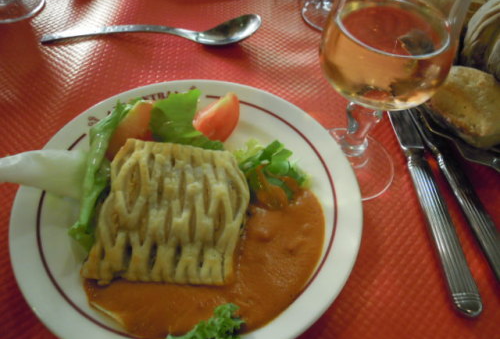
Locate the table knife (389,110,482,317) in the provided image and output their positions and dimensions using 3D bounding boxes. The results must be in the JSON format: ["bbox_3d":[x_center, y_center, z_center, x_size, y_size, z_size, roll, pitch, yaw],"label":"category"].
[{"bbox_3d":[0.138,0.002,0.327,0.021,0.012,0.230,1,52,-3],"label":"table knife"}]

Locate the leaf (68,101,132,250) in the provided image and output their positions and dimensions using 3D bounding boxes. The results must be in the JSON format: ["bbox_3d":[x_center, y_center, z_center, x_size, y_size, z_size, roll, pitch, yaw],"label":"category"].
[{"bbox_3d":[-0.104,0.000,0.295,0.031,0.030,0.116,6,52,1],"label":"leaf"}]

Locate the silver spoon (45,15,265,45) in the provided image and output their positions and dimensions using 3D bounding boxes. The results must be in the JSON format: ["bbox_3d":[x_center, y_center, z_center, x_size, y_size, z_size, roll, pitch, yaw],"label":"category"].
[{"bbox_3d":[-0.101,-0.148,0.426,0.228,0.020,0.042,-6,52,-8],"label":"silver spoon"}]

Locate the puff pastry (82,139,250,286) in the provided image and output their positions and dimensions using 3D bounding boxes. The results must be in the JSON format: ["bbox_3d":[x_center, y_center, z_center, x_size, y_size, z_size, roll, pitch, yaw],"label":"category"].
[{"bbox_3d":[-0.052,0.025,0.278,0.093,0.030,0.097,5,52,0],"label":"puff pastry"}]

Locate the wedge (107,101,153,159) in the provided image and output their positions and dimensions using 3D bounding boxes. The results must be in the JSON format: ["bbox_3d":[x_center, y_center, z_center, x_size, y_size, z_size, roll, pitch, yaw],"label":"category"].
[{"bbox_3d":[-0.093,-0.033,0.320,0.033,0.032,0.052,26,55,16],"label":"wedge"}]

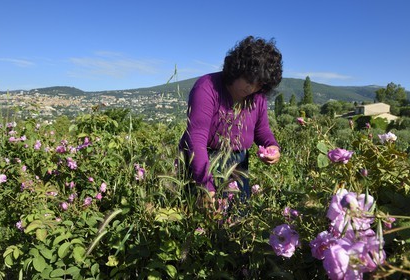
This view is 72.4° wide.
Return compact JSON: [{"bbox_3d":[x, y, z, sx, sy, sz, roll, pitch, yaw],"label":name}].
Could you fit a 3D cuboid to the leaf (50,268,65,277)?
[{"bbox_3d":[-0.442,0.400,0.841,0.043,0.012,0.026,-14,44,-6],"label":"leaf"}]

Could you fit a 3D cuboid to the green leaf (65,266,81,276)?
[{"bbox_3d":[-0.394,0.394,0.839,0.039,0.012,0.025,-5,45,-14],"label":"green leaf"}]

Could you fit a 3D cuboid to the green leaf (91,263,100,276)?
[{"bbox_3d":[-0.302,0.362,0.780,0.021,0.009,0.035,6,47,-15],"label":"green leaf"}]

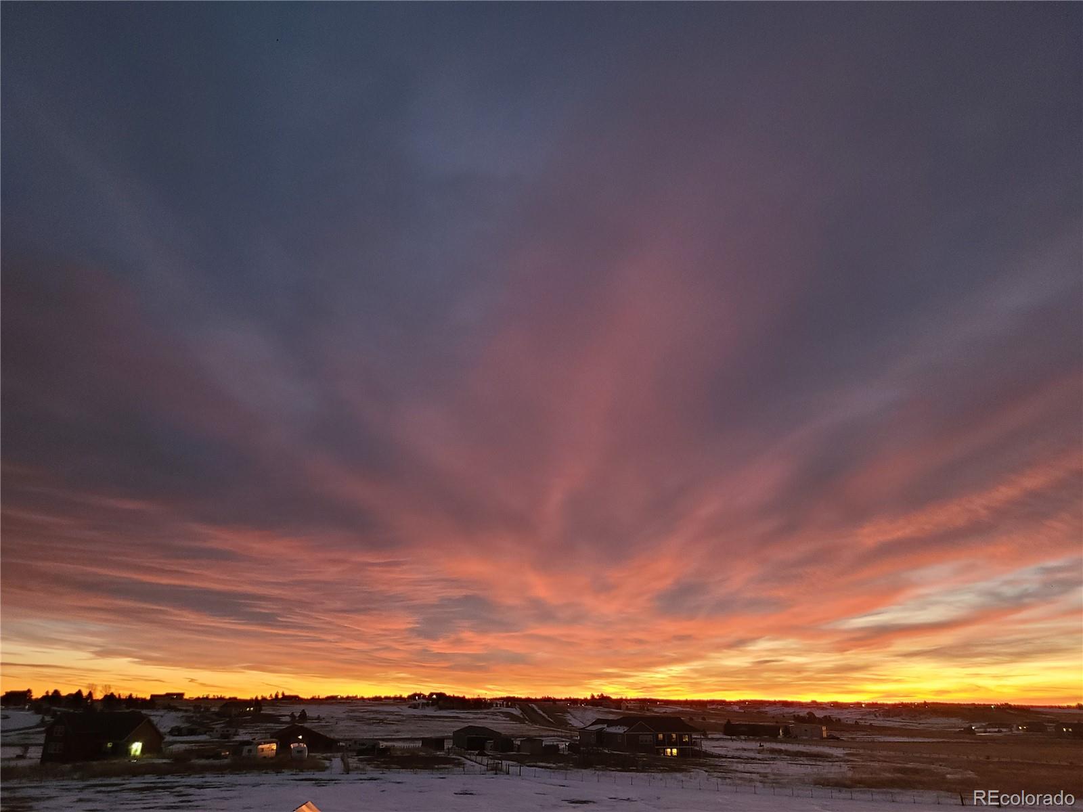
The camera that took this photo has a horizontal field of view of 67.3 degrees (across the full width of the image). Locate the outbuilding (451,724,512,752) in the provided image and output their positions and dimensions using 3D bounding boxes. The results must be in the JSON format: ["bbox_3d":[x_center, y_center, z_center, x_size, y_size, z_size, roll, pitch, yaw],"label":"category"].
[{"bbox_3d":[-12.430,70.340,172.430,10.880,4.580,9.000,7,-21,-19],"label":"outbuilding"}]

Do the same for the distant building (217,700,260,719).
[{"bbox_3d":[-140.180,140.820,377.590,16.890,6.680,12.000,5,-21,-14],"label":"distant building"}]

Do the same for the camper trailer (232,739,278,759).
[{"bbox_3d":[-50.854,61.212,145.000,6.929,3.174,2.500,0,-20,0],"label":"camper trailer"}]

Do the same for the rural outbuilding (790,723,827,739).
[{"bbox_3d":[73.930,90.040,225.250,8.960,3.850,6.000,-8,-21,21],"label":"rural outbuilding"}]

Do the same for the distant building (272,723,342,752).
[{"bbox_3d":[-47.320,66.920,164.150,12.210,4.910,12.000,4,-20,-11],"label":"distant building"}]

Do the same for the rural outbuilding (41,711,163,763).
[{"bbox_3d":[-79.050,59.380,146.510,15.420,7.890,13.000,17,-26,-39],"label":"rural outbuilding"}]

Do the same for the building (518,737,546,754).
[{"bbox_3d":[-1.800,66.690,159.500,4.130,2.910,4.000,-9,-22,23],"label":"building"}]

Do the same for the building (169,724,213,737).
[{"bbox_3d":[-91.700,85.090,212.970,9.040,2.720,7.000,3,-20,-9],"label":"building"}]

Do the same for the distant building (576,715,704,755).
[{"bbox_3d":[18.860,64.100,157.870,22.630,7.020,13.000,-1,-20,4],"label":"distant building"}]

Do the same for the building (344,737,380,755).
[{"bbox_3d":[-34.890,66.640,159.060,6.700,2.700,3.200,4,-20,-11],"label":"building"}]

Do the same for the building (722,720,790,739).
[{"bbox_3d":[60.650,91.560,229.620,16.870,3.500,8.000,-9,-22,22],"label":"building"}]

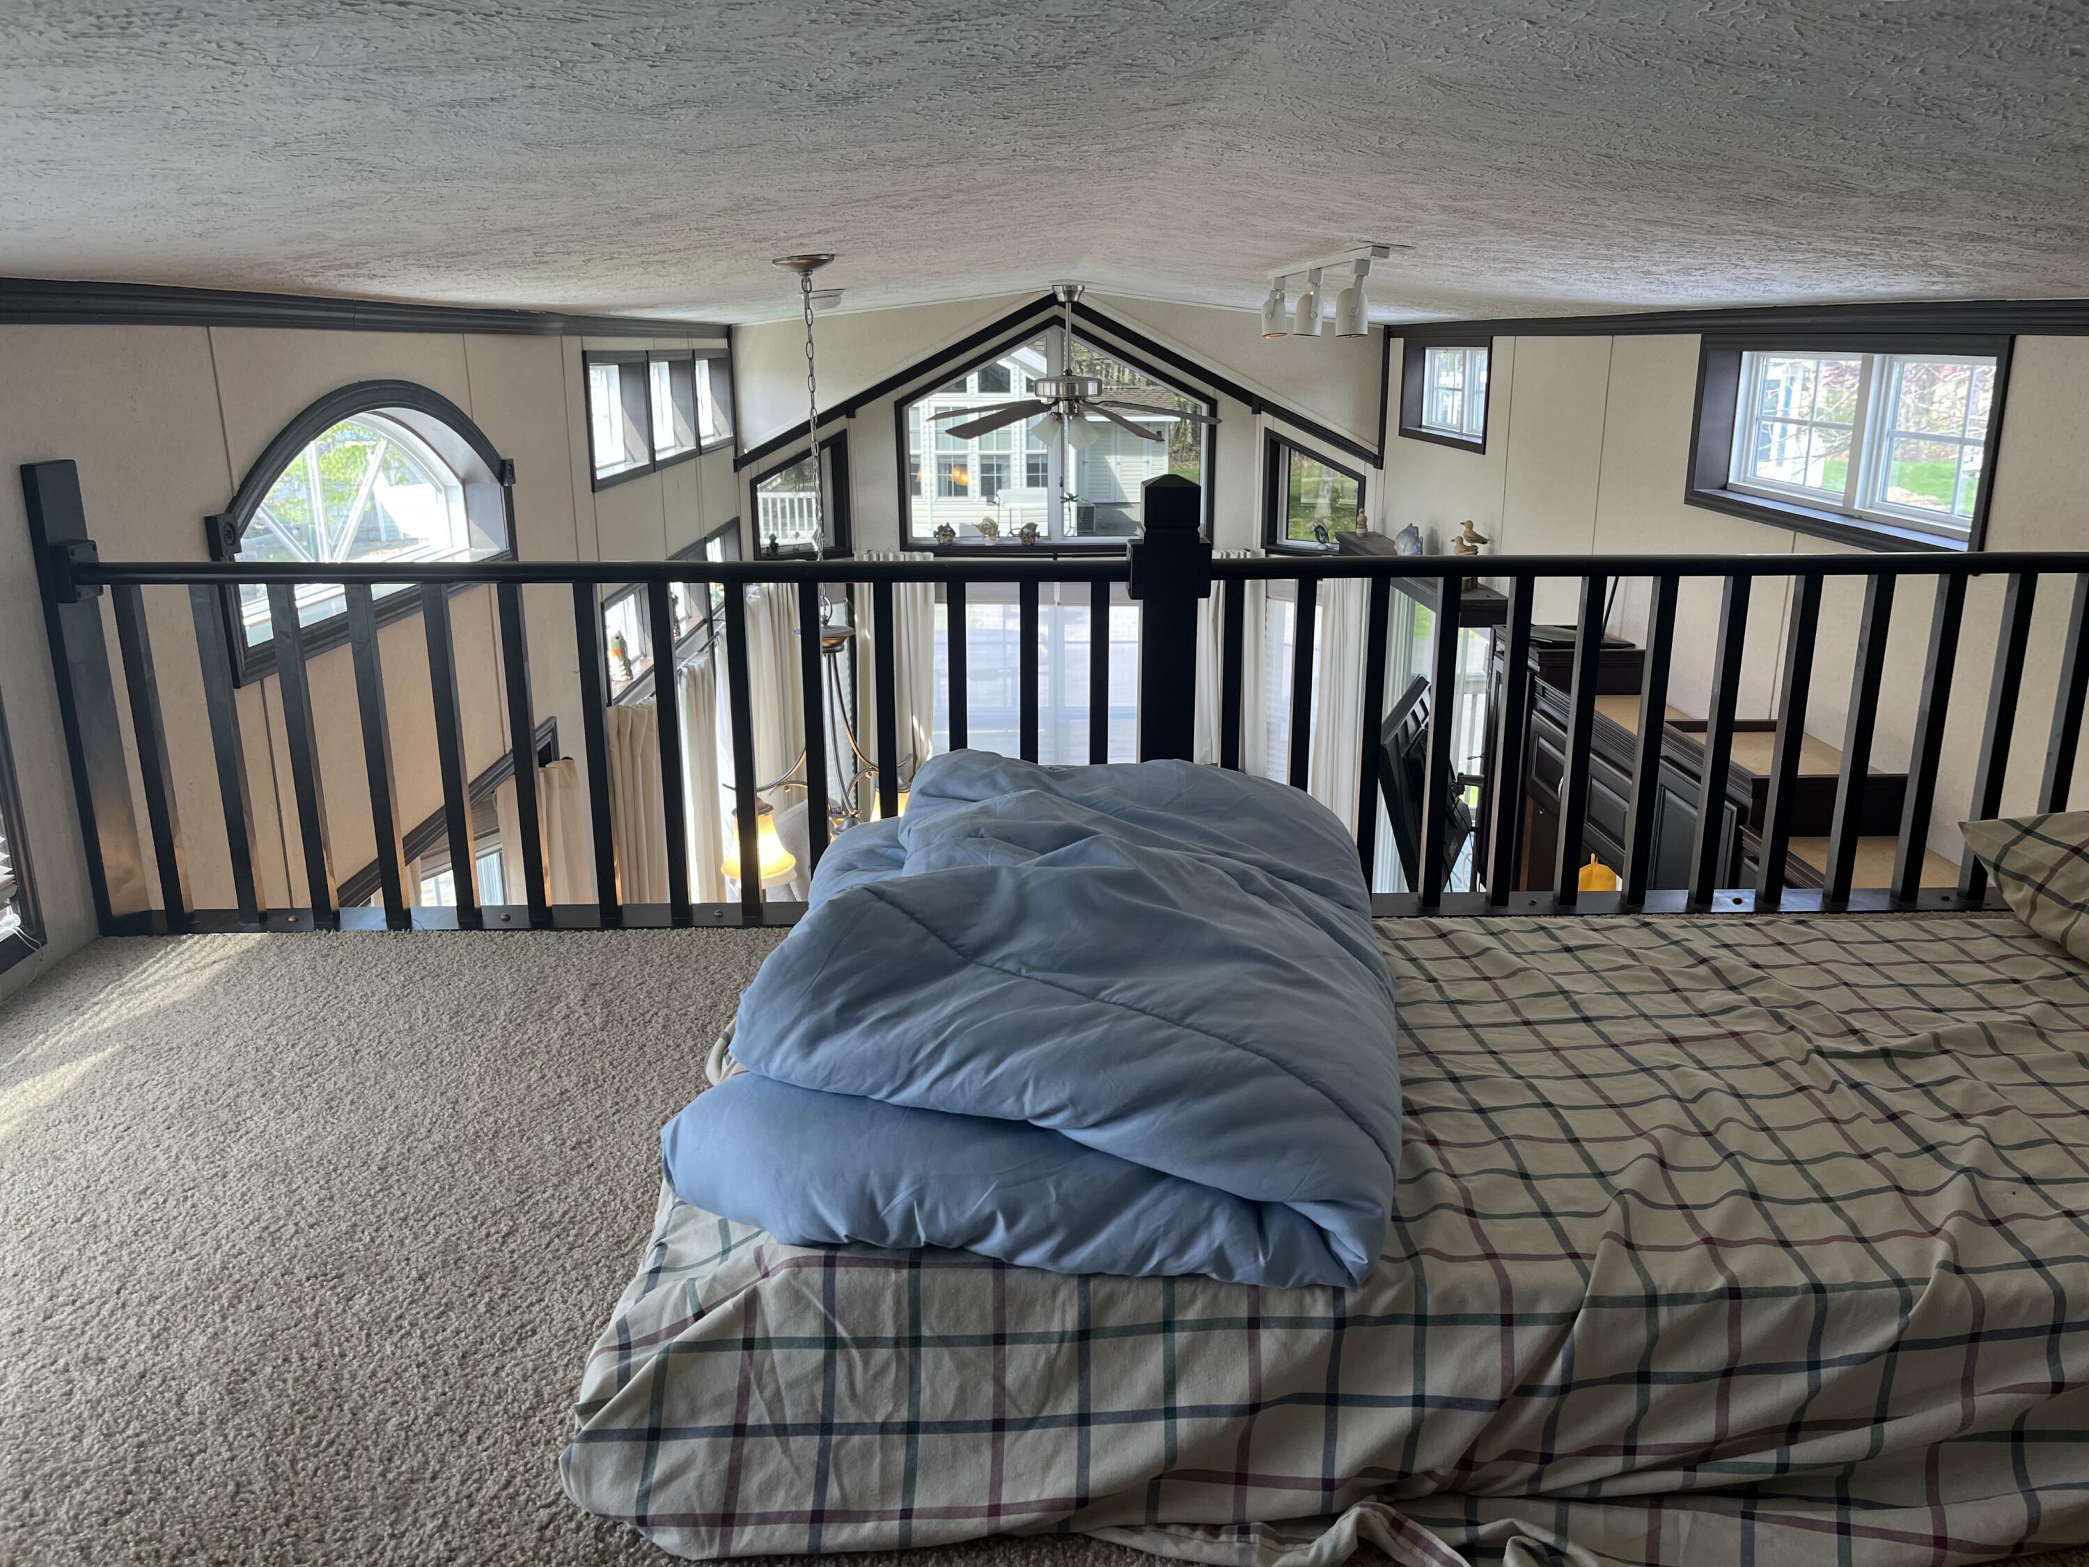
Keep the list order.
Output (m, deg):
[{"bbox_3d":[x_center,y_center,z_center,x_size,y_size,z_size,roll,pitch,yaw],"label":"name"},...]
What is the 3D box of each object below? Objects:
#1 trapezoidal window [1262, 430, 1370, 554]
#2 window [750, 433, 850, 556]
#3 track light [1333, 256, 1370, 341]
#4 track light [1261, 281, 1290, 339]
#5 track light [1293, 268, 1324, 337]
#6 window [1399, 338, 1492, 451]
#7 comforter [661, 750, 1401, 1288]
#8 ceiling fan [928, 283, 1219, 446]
[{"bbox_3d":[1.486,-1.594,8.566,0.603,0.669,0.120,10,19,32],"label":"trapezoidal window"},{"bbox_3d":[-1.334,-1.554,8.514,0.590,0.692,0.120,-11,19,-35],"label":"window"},{"bbox_3d":[0.698,-1.096,3.551,0.078,0.168,0.084,-1,16,-1],"label":"track light"},{"bbox_3d":[0.678,-1.394,4.610,0.077,0.158,0.083,-1,16,-1],"label":"track light"},{"bbox_3d":[0.680,-1.231,4.032,0.078,0.165,0.084,-1,16,-1],"label":"track light"},{"bbox_3d":[1.833,-1.768,7.087,0.120,0.472,1.483,-1,16,-1],"label":"window"},{"bbox_3d":[0.015,0.181,1.698,0.670,0.250,0.900,1,16,3],"label":"comforter"},{"bbox_3d":[0.108,-1.777,6.672,1.270,0.667,1.250,-1,16,-1],"label":"ceiling fan"}]

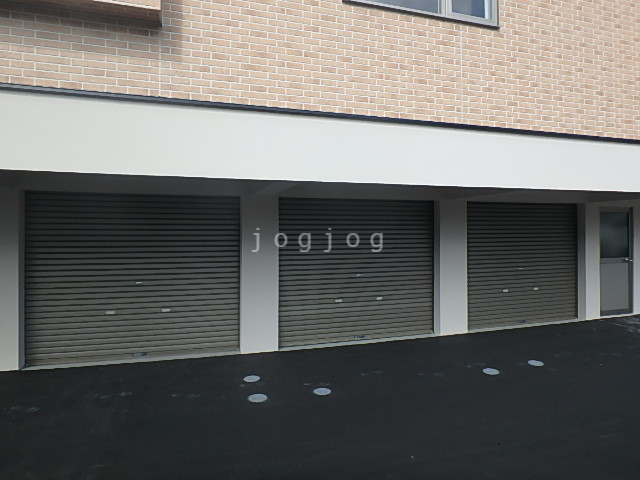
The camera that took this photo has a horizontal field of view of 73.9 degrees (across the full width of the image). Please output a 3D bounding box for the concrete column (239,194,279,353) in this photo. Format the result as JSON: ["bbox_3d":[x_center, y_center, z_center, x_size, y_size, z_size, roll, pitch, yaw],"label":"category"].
[{"bbox_3d":[-0.908,0.485,6.260,0.521,2.244,0.420,0,0,-18],"label":"concrete column"}]

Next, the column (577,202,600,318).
[{"bbox_3d":[5.025,0.369,7.983,0.350,2.150,0.230,0,0,-18],"label":"column"}]

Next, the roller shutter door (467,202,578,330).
[{"bbox_3d":[3.615,0.404,7.634,2.590,2.170,0.100,0,0,-18],"label":"roller shutter door"}]

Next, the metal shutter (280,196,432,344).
[{"bbox_3d":[0.638,0.475,6.739,2.646,2.225,0.080,0,0,-18],"label":"metal shutter"}]

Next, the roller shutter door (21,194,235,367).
[{"bbox_3d":[-2.410,0.485,5.718,2.665,2.195,0.100,0,0,-18],"label":"roller shutter door"}]

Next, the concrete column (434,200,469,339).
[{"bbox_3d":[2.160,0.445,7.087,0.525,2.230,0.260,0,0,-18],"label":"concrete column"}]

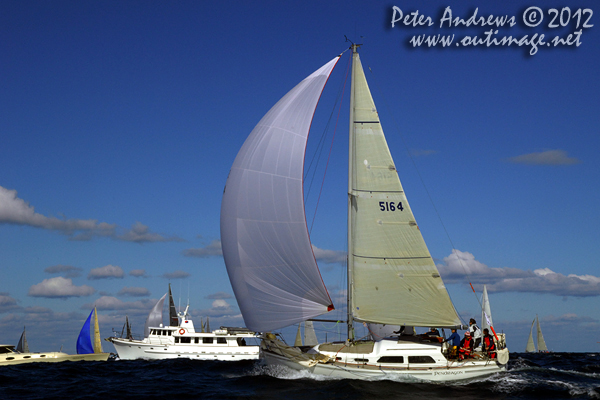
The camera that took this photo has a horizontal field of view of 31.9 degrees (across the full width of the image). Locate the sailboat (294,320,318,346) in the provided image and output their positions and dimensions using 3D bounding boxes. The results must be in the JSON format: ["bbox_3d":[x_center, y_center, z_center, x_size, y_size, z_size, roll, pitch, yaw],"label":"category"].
[{"bbox_3d":[1.900,41.619,332.473,9.800,14.460,3.600,-1,-8,5],"label":"sailboat"}]

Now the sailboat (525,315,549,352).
[{"bbox_3d":[93.863,53.162,416.689,10.300,15.360,3.700,-1,-8,5],"label":"sailboat"}]

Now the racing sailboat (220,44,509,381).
[{"bbox_3d":[2.549,0.357,41.179,10.900,13.250,3.700,2,-8,-11],"label":"racing sailboat"}]

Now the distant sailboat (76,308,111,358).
[{"bbox_3d":[-61.485,39.276,312.604,10.800,15.070,3.800,-3,-9,22],"label":"distant sailboat"}]

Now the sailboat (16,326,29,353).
[{"bbox_3d":[-146.452,74.270,555.092,9.500,14.670,3.600,-2,-8,12],"label":"sailboat"}]

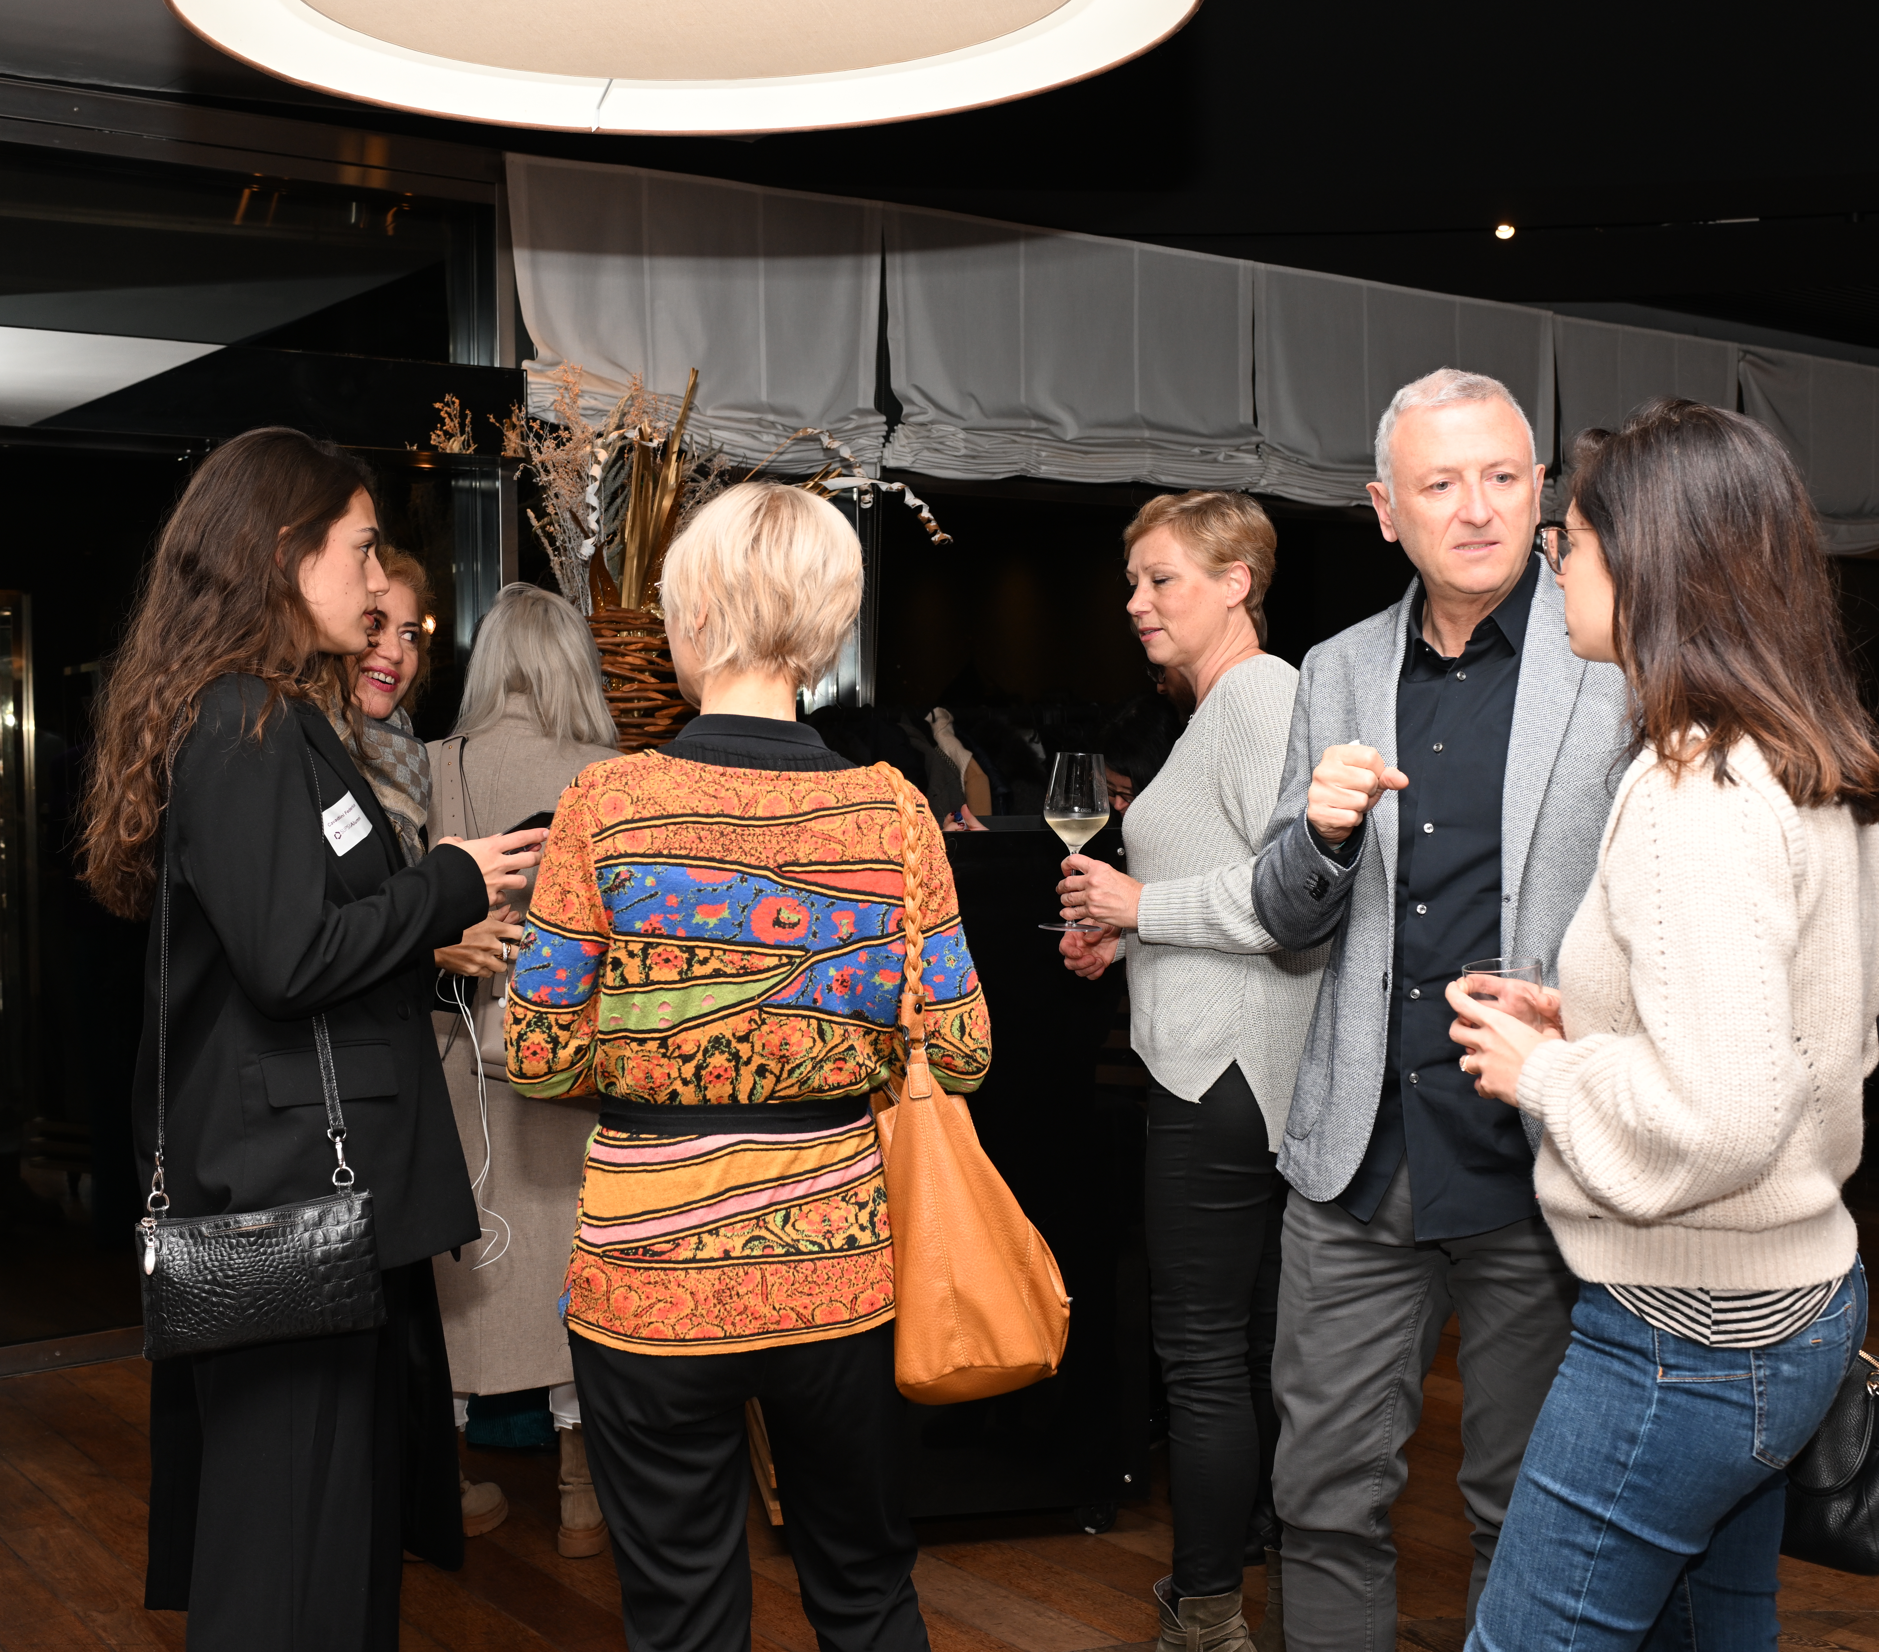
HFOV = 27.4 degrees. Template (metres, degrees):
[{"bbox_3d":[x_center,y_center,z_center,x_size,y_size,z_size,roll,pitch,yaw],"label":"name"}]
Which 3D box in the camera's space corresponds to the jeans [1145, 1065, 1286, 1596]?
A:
[{"bbox_3d":[0.389,0.629,5.220,0.270,0.810,0.340,-1,2,5],"label":"jeans"}]

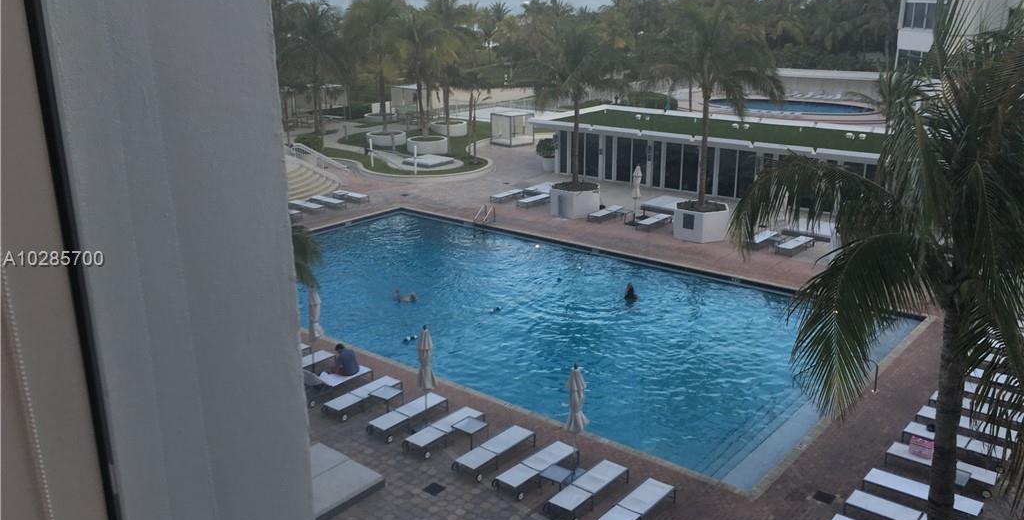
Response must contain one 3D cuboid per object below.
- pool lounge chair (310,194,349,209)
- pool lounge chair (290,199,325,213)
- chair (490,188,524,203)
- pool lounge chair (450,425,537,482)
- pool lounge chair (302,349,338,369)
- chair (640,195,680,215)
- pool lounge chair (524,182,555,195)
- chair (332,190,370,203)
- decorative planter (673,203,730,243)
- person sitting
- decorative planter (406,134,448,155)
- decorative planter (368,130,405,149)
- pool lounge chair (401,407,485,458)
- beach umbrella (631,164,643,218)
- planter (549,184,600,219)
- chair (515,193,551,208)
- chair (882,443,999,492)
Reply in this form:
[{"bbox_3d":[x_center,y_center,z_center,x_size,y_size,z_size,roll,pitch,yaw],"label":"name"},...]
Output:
[{"bbox_3d":[-8.754,-2.712,40.832,2.040,0.360,0.610,12,21,36],"label":"pool lounge chair"},{"bbox_3d":[-9.640,-2.463,40.432,2.000,0.370,0.590,14,22,38],"label":"pool lounge chair"},{"bbox_3d":[-0.211,-3.083,42.087,0.620,0.345,1.970,13,22,37],"label":"chair"},{"bbox_3d":[-0.365,4.205,18.627,0.610,0.370,2.060,14,22,38],"label":"pool lounge chair"},{"bbox_3d":[-5.692,2.966,22.926,0.590,0.370,2.050,14,22,38],"label":"pool lounge chair"},{"bbox_3d":[7.300,-2.388,39.475,1.900,0.470,2.120,13,22,37],"label":"chair"},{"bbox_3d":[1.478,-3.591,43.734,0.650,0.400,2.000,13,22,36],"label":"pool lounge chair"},{"bbox_3d":[-7.933,-3.078,42.348,2.000,0.380,0.590,13,22,38],"label":"chair"},{"bbox_3d":[7.838,-1.614,35.810,2.300,1.250,2.350,2,17,6],"label":"decorative planter"},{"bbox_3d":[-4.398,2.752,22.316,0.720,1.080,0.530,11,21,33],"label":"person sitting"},{"bbox_3d":[-5.476,-7.420,55.442,2.600,0.840,2.550,0,17,0],"label":"decorative planter"},{"bbox_3d":[-8.489,-8.238,57.912,2.580,0.750,2.580,0,17,0],"label":"decorative planter"},{"bbox_3d":[-1.511,3.967,19.594,0.620,0.345,2.020,14,22,38],"label":"pool lounge chair"},{"bbox_3d":[5.606,-3.060,38.252,0.460,2.450,0.460,0,17,0],"label":"beach umbrella"},{"bbox_3d":[2.901,-2.728,39.233,2.350,1.270,2.100,14,22,38],"label":"planter"},{"bbox_3d":[1.171,-2.780,40.950,0.610,0.370,2.060,14,22,38],"label":"chair"},{"bbox_3d":[8.893,4.358,17.788,2.040,0.360,0.610,12,21,36],"label":"chair"}]

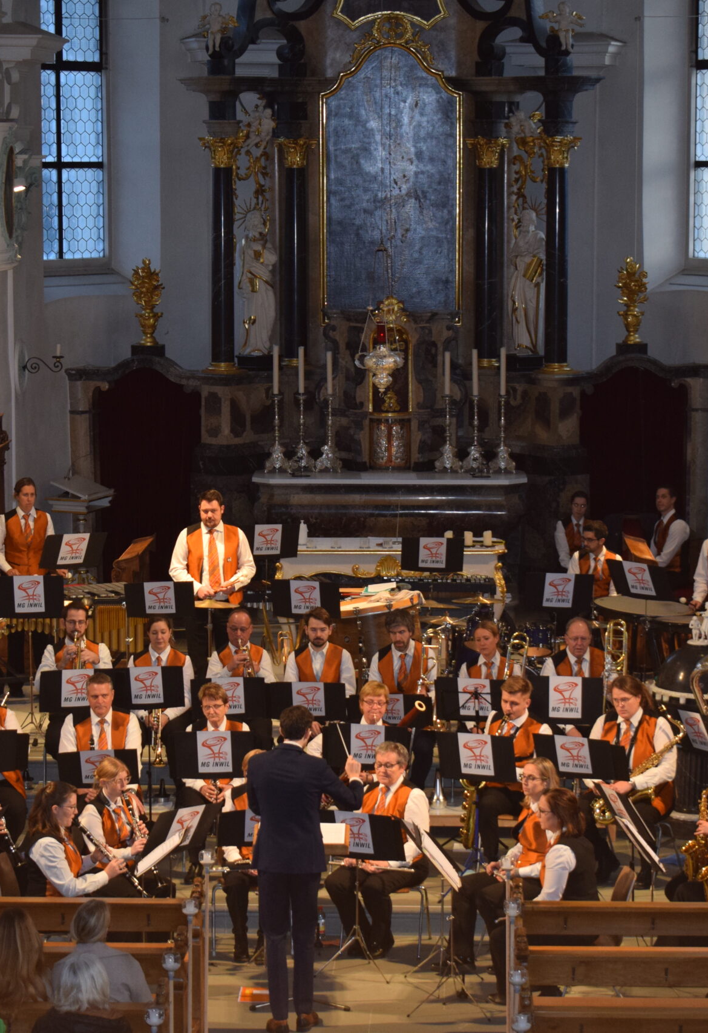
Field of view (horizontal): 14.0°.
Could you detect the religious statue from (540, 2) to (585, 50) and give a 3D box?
[{"bbox_3d":[1.945,-4.576,26.939,0.420,0.450,0.280,0,7,3],"label":"religious statue"}]

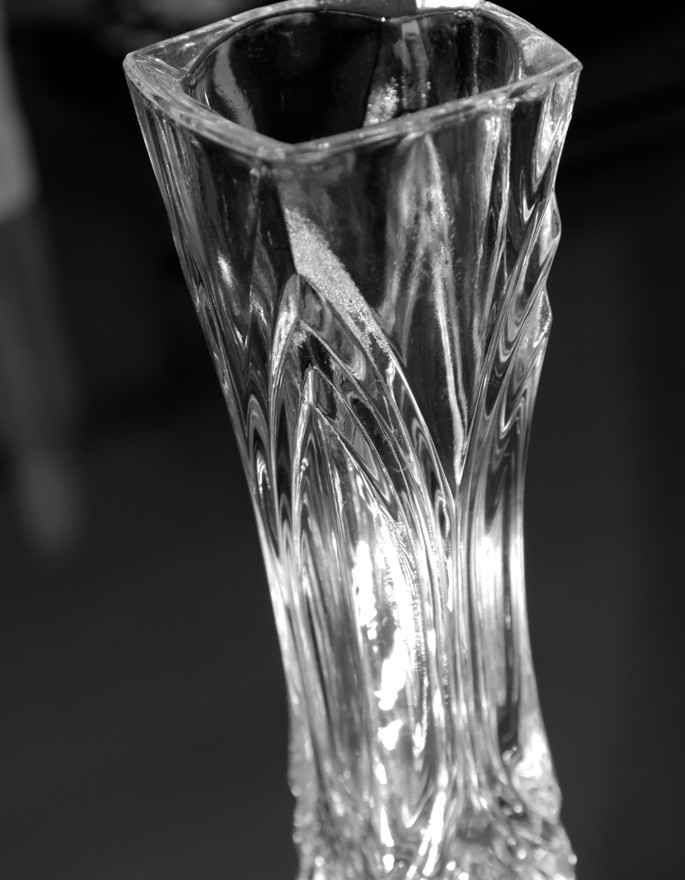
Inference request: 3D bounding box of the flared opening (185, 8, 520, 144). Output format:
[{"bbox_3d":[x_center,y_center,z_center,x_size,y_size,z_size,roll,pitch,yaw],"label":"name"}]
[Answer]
[{"bbox_3d":[0.001,-0.063,0.482,0.060,0.016,0.060,-20,32,-22],"label":"flared opening"}]

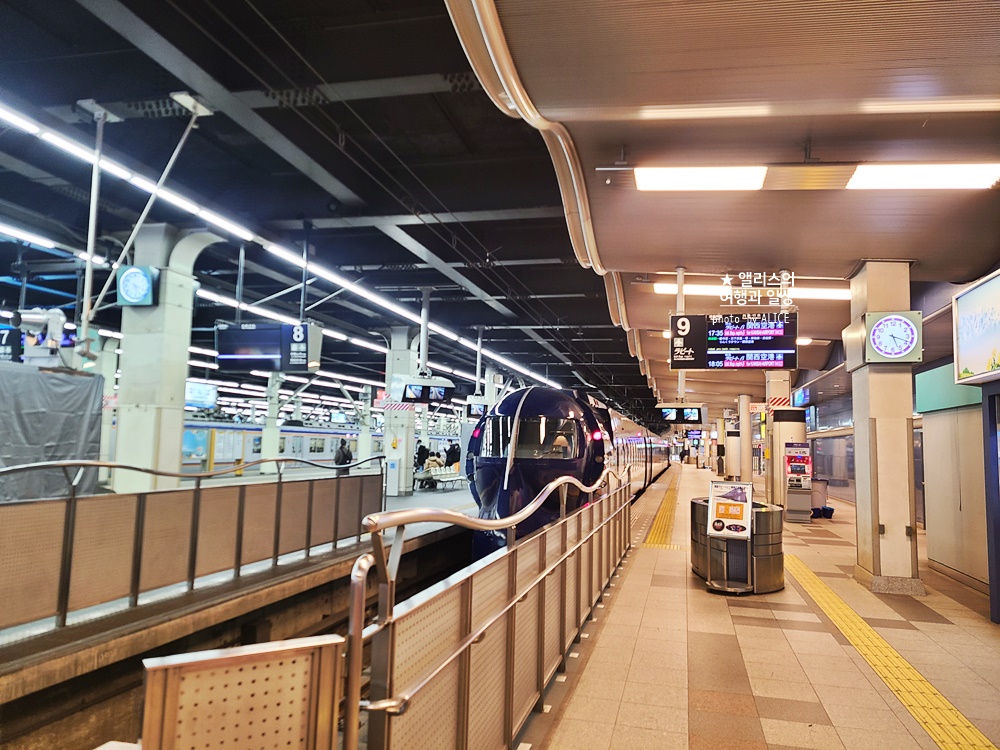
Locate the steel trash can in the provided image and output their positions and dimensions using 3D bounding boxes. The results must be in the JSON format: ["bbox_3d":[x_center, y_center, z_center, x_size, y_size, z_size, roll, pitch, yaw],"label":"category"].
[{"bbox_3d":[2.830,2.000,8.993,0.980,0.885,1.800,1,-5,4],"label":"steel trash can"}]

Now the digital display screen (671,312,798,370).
[{"bbox_3d":[2.840,-0.390,9.161,1.470,0.680,0.280,0,-5,14],"label":"digital display screen"}]

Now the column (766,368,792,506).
[{"bbox_3d":[6.932,1.495,18.681,0.500,3.755,0.680,0,-5,14],"label":"column"}]

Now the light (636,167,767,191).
[{"bbox_3d":[1.853,-1.820,6.952,1.170,0.090,0.620,4,-4,14],"label":"light"}]

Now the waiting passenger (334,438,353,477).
[{"bbox_3d":[-4.495,2.625,21.541,0.520,1.570,0.340,2,-5,-8],"label":"waiting passenger"}]

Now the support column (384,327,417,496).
[{"bbox_3d":[-2.746,1.028,20.743,0.620,4.635,0.620,0,-5,14],"label":"support column"}]

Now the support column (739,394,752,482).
[{"bbox_3d":[9.368,2.515,28.585,0.450,3.560,0.450,0,-5,14],"label":"support column"}]

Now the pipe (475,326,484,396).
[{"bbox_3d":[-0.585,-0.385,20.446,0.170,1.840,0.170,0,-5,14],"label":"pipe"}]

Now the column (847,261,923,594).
[{"bbox_3d":[4.501,0.575,8.797,0.510,3.755,0.730,0,-5,14],"label":"column"}]

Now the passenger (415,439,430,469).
[{"bbox_3d":[-2.637,3.007,25.495,0.400,1.580,0.500,1,-5,8],"label":"passenger"}]

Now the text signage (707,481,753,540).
[{"bbox_3d":[2.571,1.515,8.378,0.455,0.620,0.050,-2,-16,36],"label":"text signage"}]

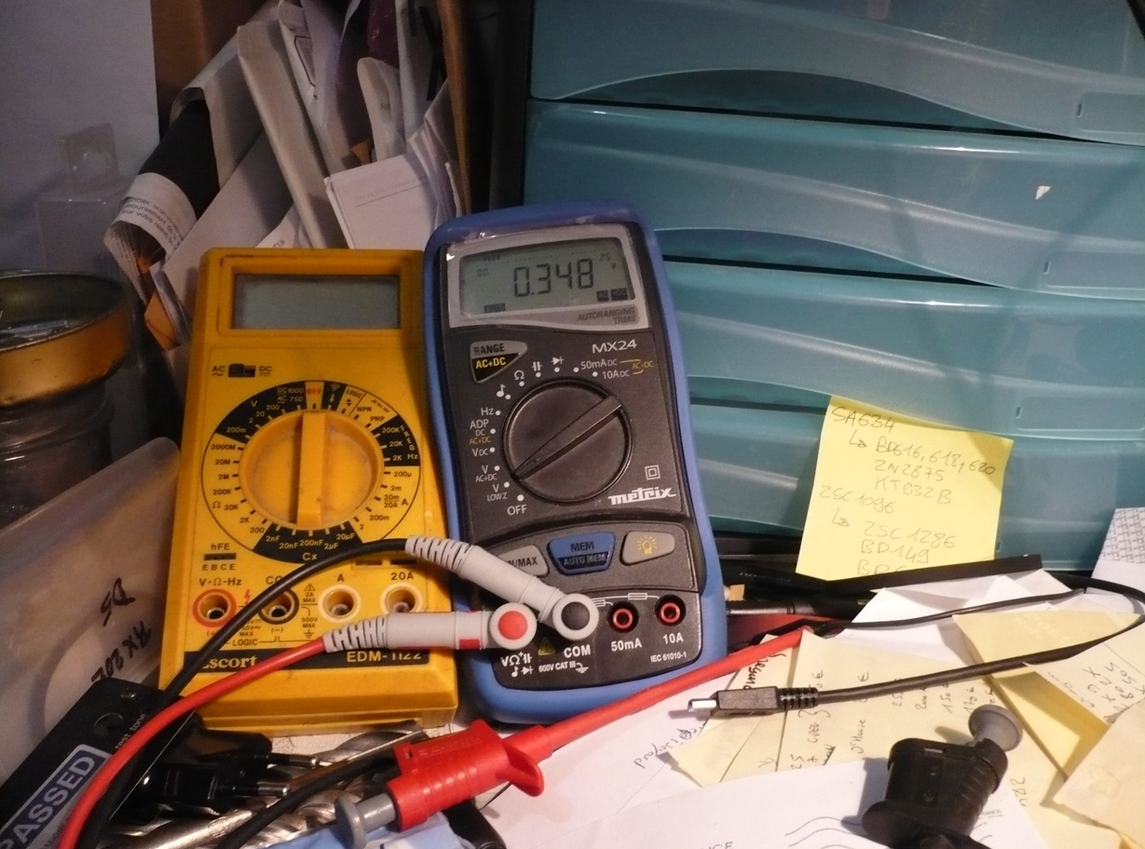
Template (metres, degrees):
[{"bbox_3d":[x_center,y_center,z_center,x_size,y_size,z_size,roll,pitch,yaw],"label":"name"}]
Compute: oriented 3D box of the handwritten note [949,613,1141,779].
[{"bbox_3d":[0.186,0.090,0.391,0.076,0.003,0.110,2,18,-5],"label":"handwritten note"}]

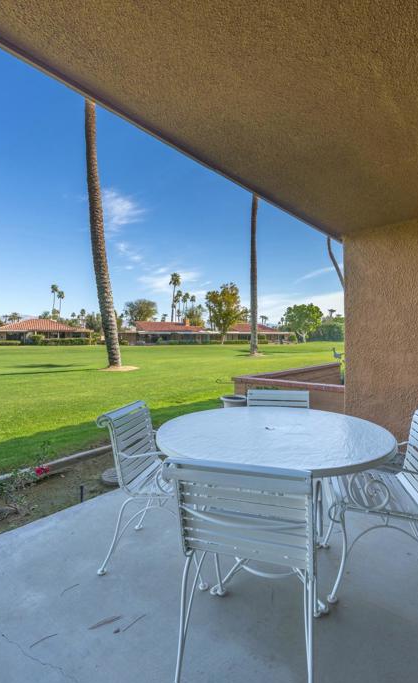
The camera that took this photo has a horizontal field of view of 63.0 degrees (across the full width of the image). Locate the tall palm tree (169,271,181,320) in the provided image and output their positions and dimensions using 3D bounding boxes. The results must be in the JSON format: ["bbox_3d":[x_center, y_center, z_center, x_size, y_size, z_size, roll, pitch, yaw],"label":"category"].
[{"bbox_3d":[-10.009,-9.833,102.000,3.700,21.266,3.700,0,0,0],"label":"tall palm tree"}]

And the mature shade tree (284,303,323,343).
[{"bbox_3d":[23.300,-4.600,83.000,9.200,9.500,9.200,0,0,0],"label":"mature shade tree"}]

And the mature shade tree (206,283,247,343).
[{"bbox_3d":[3.844,-6.051,75.000,9.000,13.601,9.000,0,0,0],"label":"mature shade tree"}]

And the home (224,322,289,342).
[{"bbox_3d":[11.826,-1.950,85.000,15.500,5.000,12.000,0,0,-15],"label":"home"}]

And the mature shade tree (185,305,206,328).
[{"bbox_3d":[-3.400,-4.300,86.000,5.800,9.600,5.800,0,0,0],"label":"mature shade tree"}]

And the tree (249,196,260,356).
[{"bbox_3d":[3.550,-7.400,26.700,6.000,17.000,6.000,0,0,0],"label":"tree"}]

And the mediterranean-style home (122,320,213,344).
[{"bbox_3d":[-8.300,-1.850,68.000,17.000,4.800,13.000,0,0,-14],"label":"mediterranean-style home"}]

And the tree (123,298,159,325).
[{"bbox_3d":[-19.663,-5.700,98.000,9.800,13.000,9.800,0,0,0],"label":"tree"}]

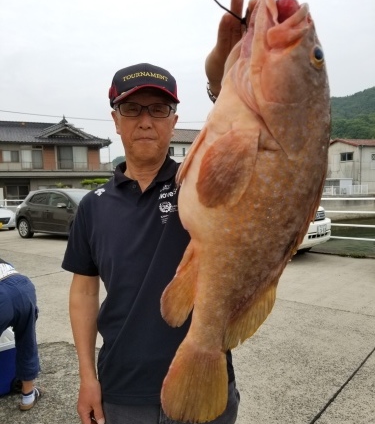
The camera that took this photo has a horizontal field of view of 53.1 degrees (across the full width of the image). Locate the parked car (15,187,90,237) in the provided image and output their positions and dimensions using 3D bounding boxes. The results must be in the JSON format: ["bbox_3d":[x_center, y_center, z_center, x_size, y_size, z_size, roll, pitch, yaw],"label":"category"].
[{"bbox_3d":[-3.349,0.065,11.260,4.060,1.480,1.750,1,2,34],"label":"parked car"}]

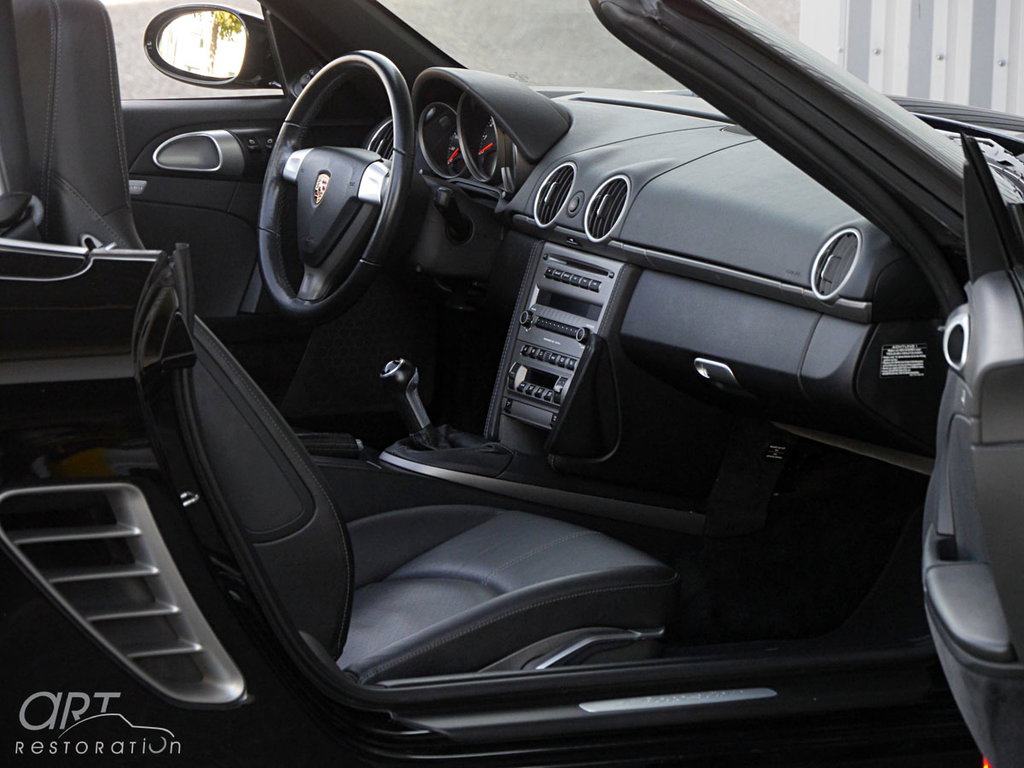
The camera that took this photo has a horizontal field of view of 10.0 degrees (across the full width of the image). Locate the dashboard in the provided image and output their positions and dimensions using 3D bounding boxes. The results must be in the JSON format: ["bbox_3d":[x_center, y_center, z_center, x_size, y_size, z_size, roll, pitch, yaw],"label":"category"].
[{"bbox_3d":[0.184,-0.146,7.558,0.440,0.460,1.380,-3,10,-29],"label":"dashboard"}]

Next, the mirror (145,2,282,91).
[{"bbox_3d":[-0.405,-0.469,8.176,0.130,0.118,0.205,-6,12,-42],"label":"mirror"}]

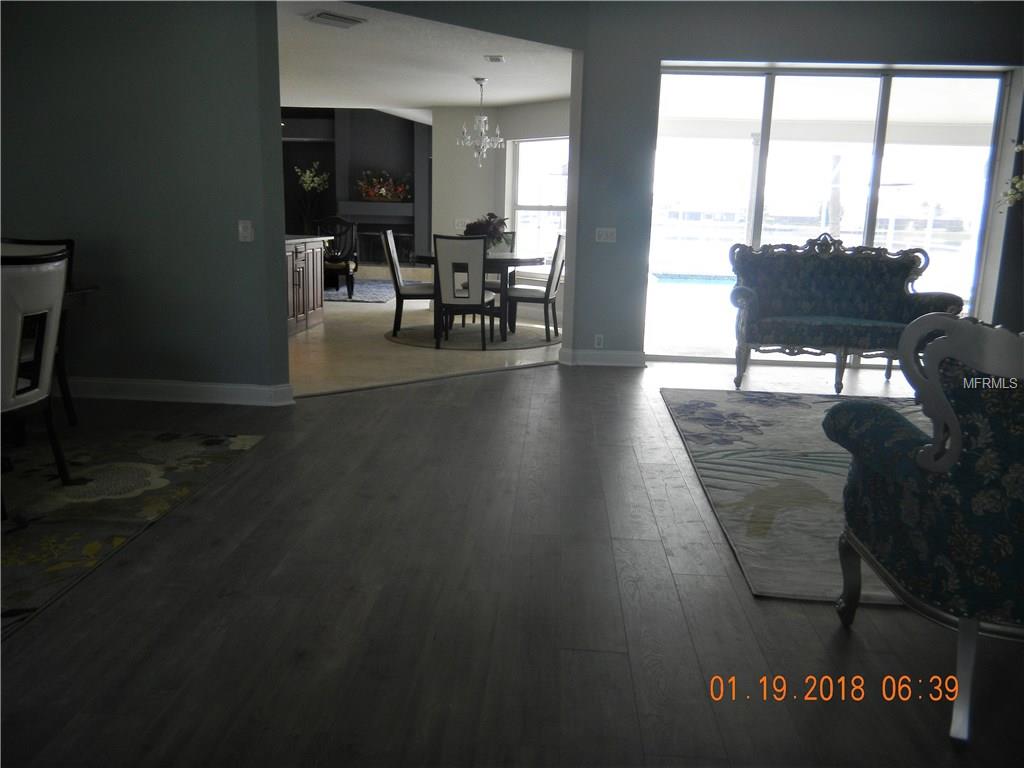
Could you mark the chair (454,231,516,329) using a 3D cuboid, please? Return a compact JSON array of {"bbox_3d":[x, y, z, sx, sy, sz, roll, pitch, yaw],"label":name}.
[{"bbox_3d":[-0.223,-1.117,8.820,0.480,1.000,0.630,4,12,13],"label":"chair"}]

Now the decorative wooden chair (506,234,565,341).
[{"bbox_3d":[0.224,-0.947,8.081,0.630,1.000,0.480,5,13,15],"label":"decorative wooden chair"}]

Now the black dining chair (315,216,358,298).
[{"bbox_3d":[-2.433,-1.723,11.252,0.640,1.060,0.600,0,12,-8],"label":"black dining chair"}]

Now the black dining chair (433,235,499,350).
[{"bbox_3d":[-0.419,-0.835,7.484,0.480,1.000,0.630,2,12,5],"label":"black dining chair"}]

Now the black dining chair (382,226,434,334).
[{"bbox_3d":[-0.911,-0.984,8.122,0.640,1.000,0.480,1,12,-1],"label":"black dining chair"}]

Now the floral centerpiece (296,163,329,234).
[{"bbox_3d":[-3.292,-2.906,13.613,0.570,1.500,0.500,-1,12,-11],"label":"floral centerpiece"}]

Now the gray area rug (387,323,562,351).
[{"bbox_3d":[-0.338,-0.486,8.224,1.820,0.012,1.820,2,12,3],"label":"gray area rug"}]

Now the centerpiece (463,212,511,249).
[{"bbox_3d":[-0.244,-1.441,8.015,0.470,0.420,0.450,2,12,3],"label":"centerpiece"}]

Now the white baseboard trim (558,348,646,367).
[{"bbox_3d":[0.741,-0.209,6.763,0.720,0.133,0.060,2,12,3],"label":"white baseboard trim"}]

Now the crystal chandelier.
[{"bbox_3d":[-0.290,-2.465,7.799,0.440,0.800,0.440,2,12,3],"label":"crystal chandelier"}]

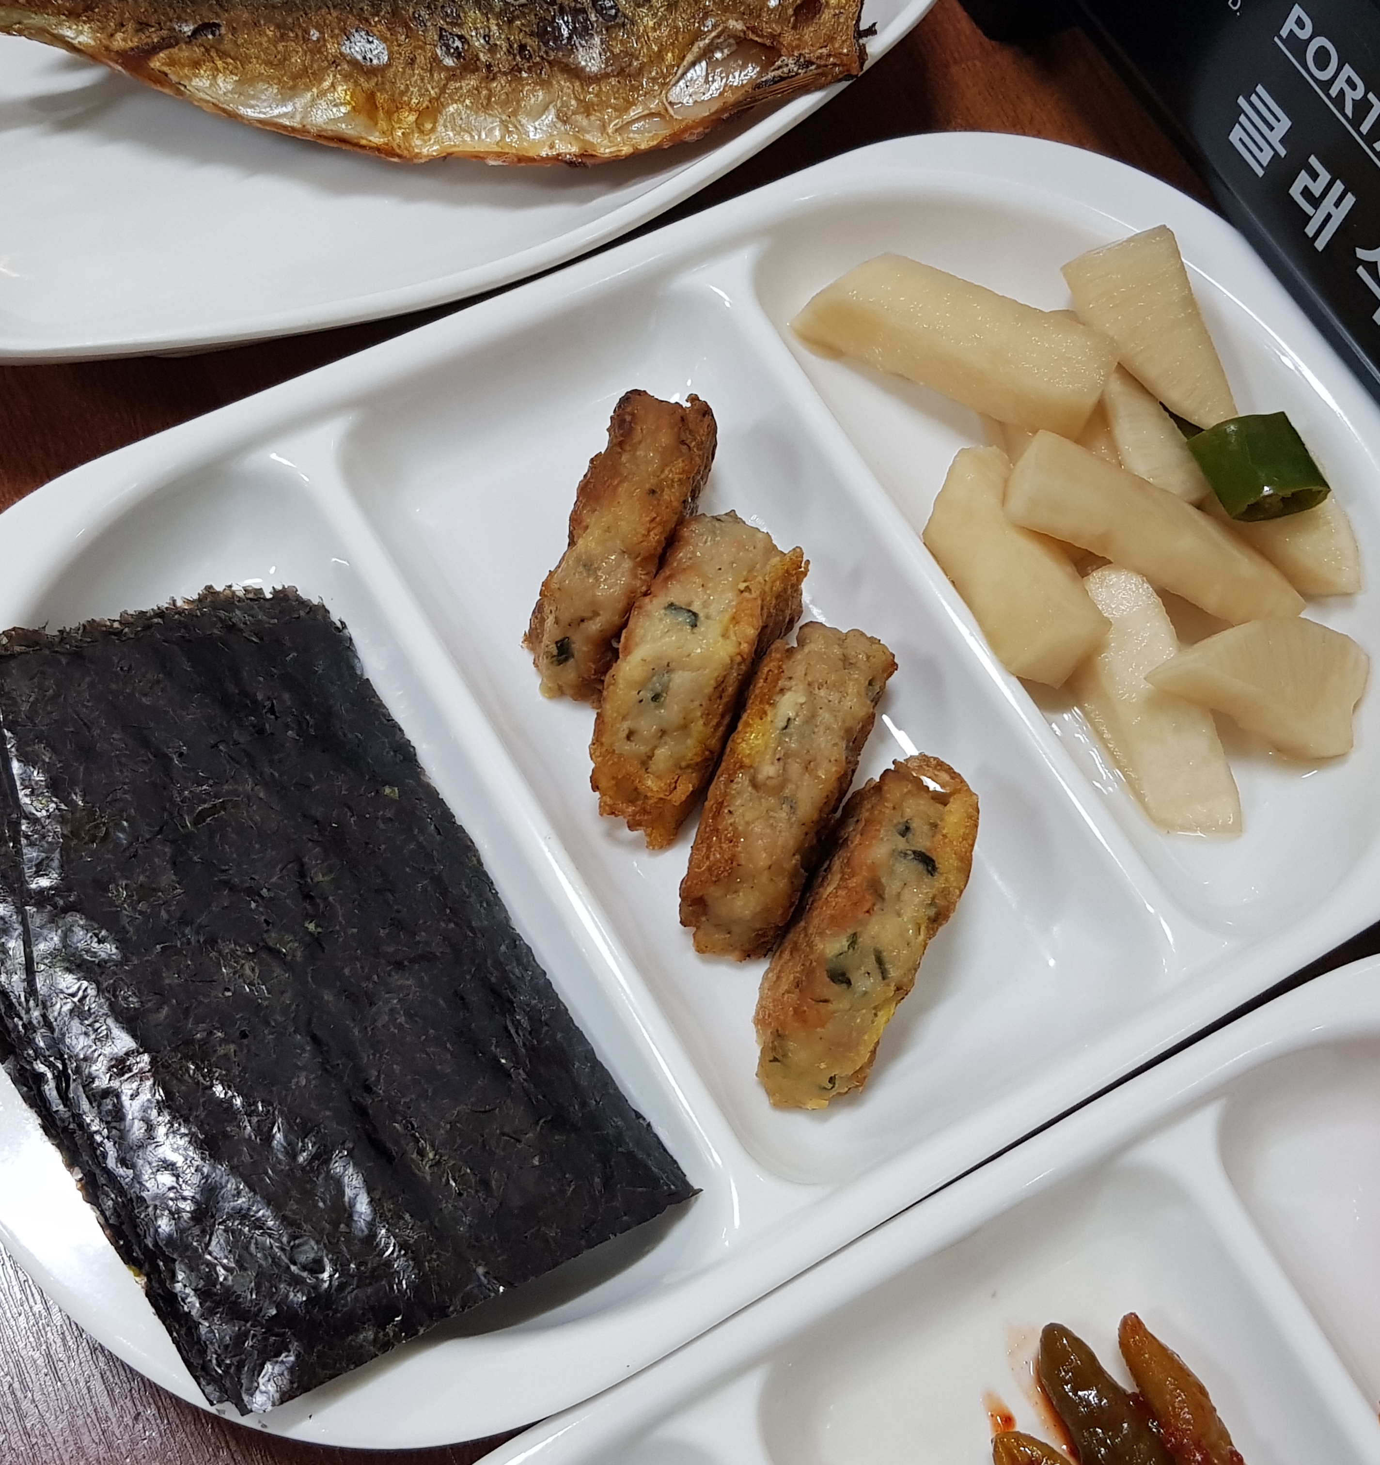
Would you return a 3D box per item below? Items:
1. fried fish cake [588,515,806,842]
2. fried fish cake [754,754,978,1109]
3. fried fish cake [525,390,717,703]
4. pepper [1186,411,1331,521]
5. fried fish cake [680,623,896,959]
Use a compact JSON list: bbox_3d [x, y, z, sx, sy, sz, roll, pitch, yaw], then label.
[{"bbox_3d":[0.001,-0.011,0.263,0.024,0.020,0.060,22,69,3],"label":"fried fish cake"},{"bbox_3d":[0.030,0.033,0.248,0.019,0.020,0.061,26,69,5],"label":"fried fish cake"},{"bbox_3d":[-0.013,-0.035,0.271,0.018,0.020,0.062,20,69,3],"label":"fried fish cake"},{"bbox_3d":[0.108,-0.050,0.278,0.020,0.013,0.017,-15,71,-10],"label":"pepper"},{"bbox_3d":[0.017,0.010,0.256,0.021,0.020,0.061,23,69,4],"label":"fried fish cake"}]

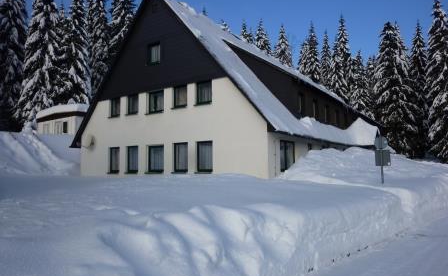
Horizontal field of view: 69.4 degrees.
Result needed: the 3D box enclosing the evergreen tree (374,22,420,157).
[{"bbox_3d":[24.816,-6.361,45.146,6.300,20.199,6.300,-1,-5,0],"label":"evergreen tree"}]

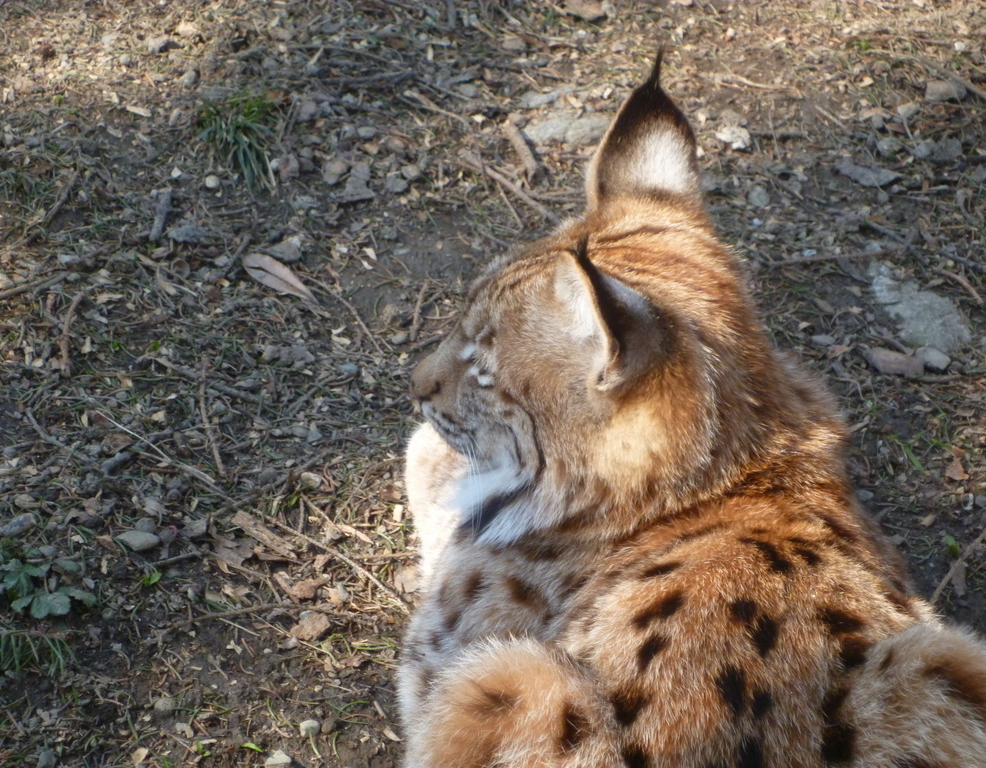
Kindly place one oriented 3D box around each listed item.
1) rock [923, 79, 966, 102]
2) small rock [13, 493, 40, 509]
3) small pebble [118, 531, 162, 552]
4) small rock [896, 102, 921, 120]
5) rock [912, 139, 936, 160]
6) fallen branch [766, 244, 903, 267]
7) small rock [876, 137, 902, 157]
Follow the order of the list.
[{"bbox_3d":[0.442,-0.286,4.032,0.041,0.016,0.026,7,41,8],"label":"rock"},{"bbox_3d":[-0.384,0.096,3.406,0.021,0.008,0.013,0,43,0],"label":"small rock"},{"bbox_3d":[-0.269,0.120,3.147,0.033,0.014,0.019,0,42,0],"label":"small pebble"},{"bbox_3d":[0.402,-0.264,4.007,0.022,0.013,0.017,0,40,0],"label":"small rock"},{"bbox_3d":[0.412,-0.224,3.960,0.020,0.014,0.027,14,42,16],"label":"rock"},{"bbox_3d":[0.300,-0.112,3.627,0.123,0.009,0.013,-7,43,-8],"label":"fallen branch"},{"bbox_3d":[0.380,-0.227,3.963,0.025,0.014,0.021,25,46,26],"label":"small rock"}]

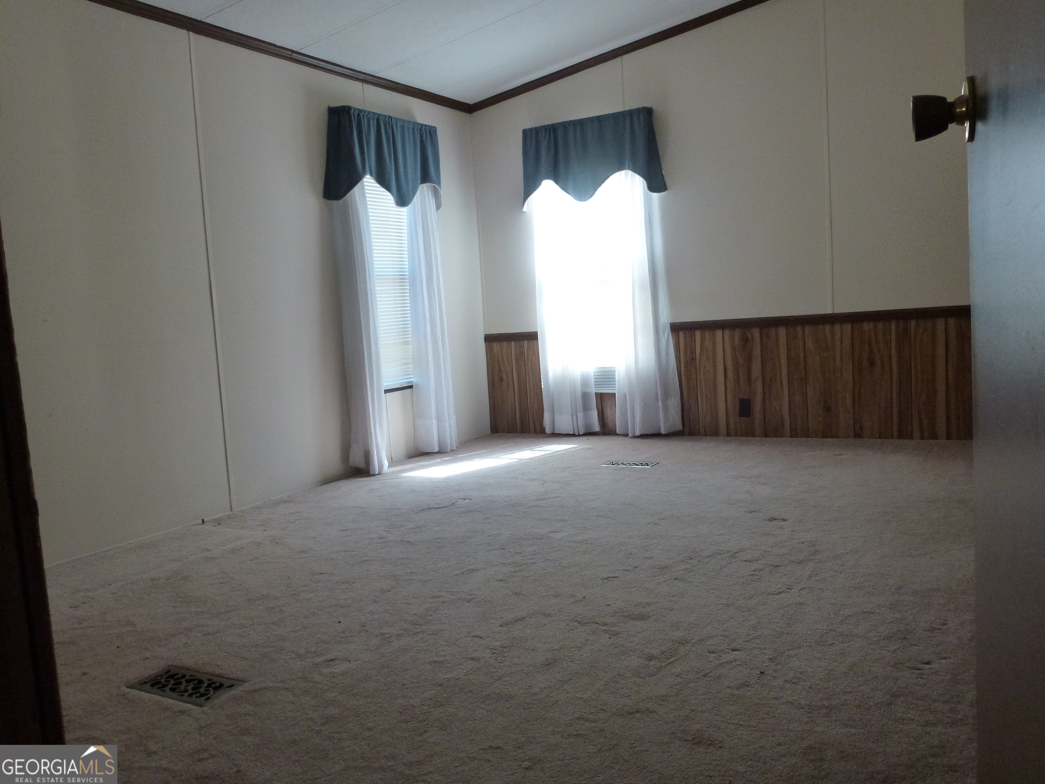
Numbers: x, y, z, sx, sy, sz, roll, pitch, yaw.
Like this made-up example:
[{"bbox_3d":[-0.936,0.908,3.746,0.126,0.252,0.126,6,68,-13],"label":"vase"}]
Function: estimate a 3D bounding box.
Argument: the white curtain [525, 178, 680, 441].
[{"bbox_3d":[0.508,-0.669,5.123,1.000,1.940,0.130,-1,7,32],"label":"white curtain"}]

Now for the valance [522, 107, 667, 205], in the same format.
[{"bbox_3d":[0.417,-1.494,5.069,0.995,0.530,0.155,-1,7,32],"label":"valance"}]

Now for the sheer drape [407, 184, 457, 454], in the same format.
[{"bbox_3d":[-0.621,-0.578,5.067,0.120,1.950,0.420,-1,7,32],"label":"sheer drape"}]

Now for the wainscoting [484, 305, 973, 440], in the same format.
[{"bbox_3d":[1.130,-0.070,4.901,3.300,0.735,0.040,-1,7,32],"label":"wainscoting"}]

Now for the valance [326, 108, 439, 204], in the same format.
[{"bbox_3d":[-0.811,-1.389,4.777,0.155,0.545,0.970,-1,7,32],"label":"valance"}]

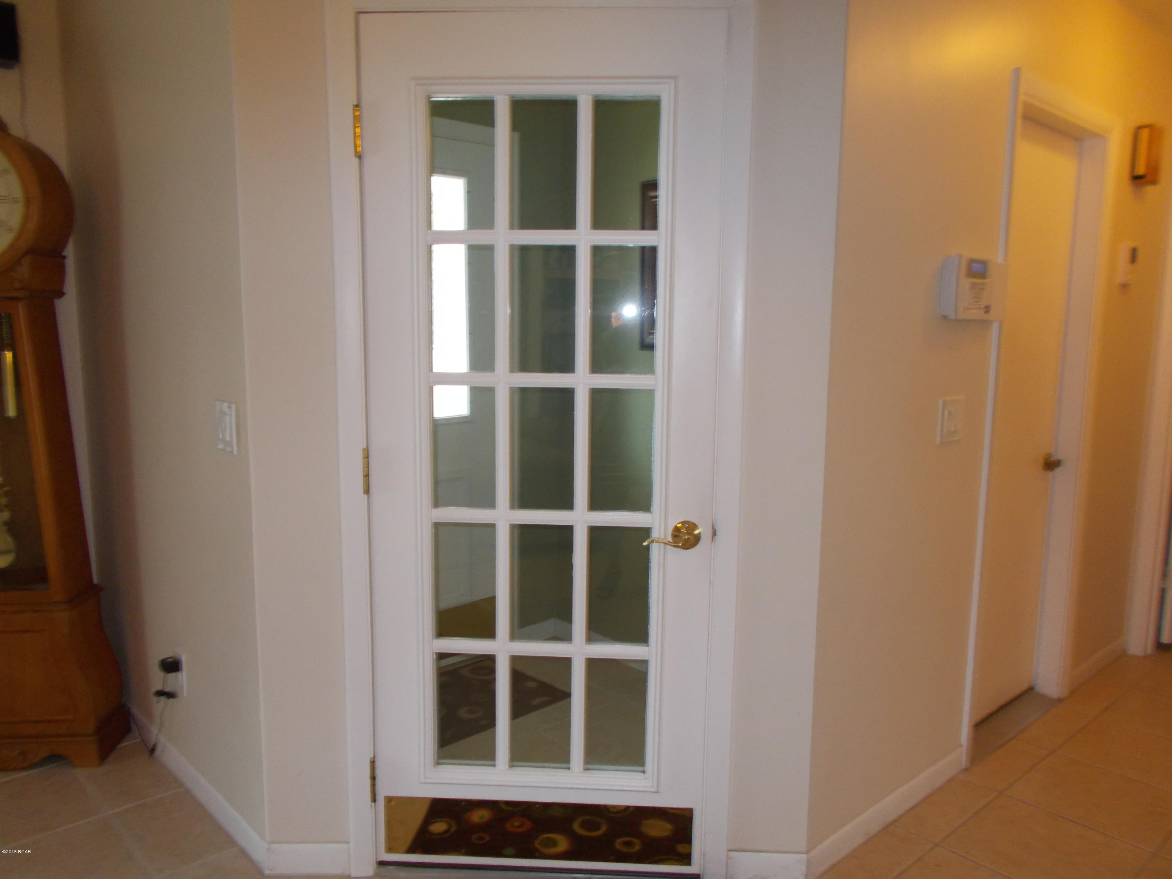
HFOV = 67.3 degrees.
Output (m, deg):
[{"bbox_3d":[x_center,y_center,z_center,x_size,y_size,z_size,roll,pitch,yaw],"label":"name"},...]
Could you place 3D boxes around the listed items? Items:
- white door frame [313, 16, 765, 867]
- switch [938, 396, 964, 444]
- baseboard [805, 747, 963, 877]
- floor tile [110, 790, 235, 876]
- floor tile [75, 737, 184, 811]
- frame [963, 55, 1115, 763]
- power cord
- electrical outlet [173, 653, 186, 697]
[{"bbox_3d":[-0.111,0.039,2.107,0.943,2.126,0.115,1,8,2],"label":"white door frame"},{"bbox_3d":[1.017,-0.057,2.453,0.123,0.124,0.014,-6,10,-42],"label":"switch"},{"bbox_3d":[0.857,1.031,2.466,0.841,0.084,0.013,-6,10,-42],"label":"baseboard"},{"bbox_3d":[-1.135,1.068,2.401,0.203,0.012,0.393,-7,11,-44],"label":"floor tile"},{"bbox_3d":[-1.408,1.027,2.688,0.208,0.012,0.402,-7,11,-44],"label":"floor tile"},{"bbox_3d":[1.481,-0.047,2.957,0.881,2.105,0.138,-6,10,-42],"label":"frame"},{"bbox_3d":[-1.341,0.809,2.691,0.065,0.420,0.440,-7,11,-44],"label":"power cord"},{"bbox_3d":[-1.165,0.666,2.528,0.012,0.120,0.076,-7,11,-44],"label":"electrical outlet"}]

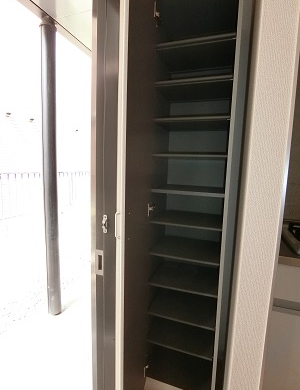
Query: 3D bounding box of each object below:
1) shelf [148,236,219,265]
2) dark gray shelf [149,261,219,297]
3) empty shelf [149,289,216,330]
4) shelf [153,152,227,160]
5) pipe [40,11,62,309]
[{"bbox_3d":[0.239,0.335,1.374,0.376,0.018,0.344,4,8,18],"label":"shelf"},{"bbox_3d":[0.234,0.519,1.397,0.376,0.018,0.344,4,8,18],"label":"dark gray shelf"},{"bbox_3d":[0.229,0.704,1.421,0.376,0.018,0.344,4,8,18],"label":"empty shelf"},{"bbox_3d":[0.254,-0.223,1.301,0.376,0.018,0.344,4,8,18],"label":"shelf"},{"bbox_3d":[-0.878,-0.162,1.963,0.127,2.620,0.127,2,7,0],"label":"pipe"}]

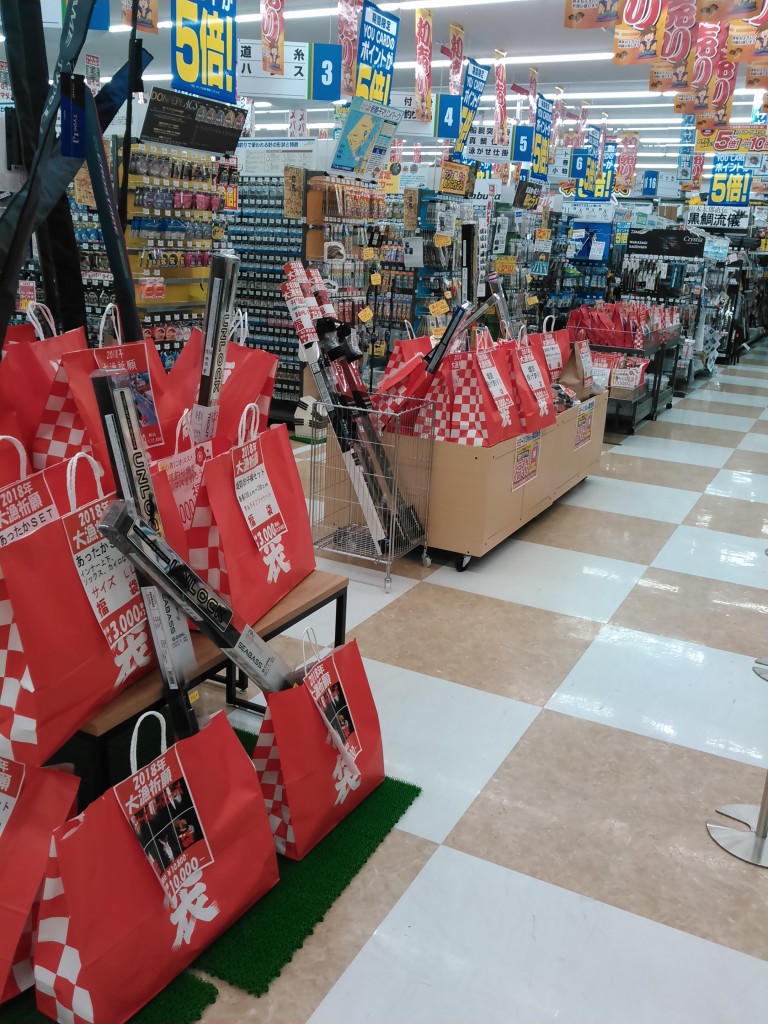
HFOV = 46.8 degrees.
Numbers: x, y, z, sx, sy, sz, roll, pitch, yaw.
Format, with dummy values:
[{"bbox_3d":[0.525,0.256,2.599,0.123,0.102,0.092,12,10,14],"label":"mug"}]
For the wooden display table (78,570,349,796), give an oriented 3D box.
[{"bbox_3d":[-0.571,0.559,2.519,0.450,0.555,1.050,11,18,26],"label":"wooden display table"}]

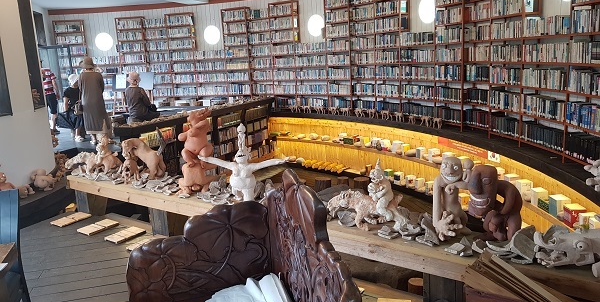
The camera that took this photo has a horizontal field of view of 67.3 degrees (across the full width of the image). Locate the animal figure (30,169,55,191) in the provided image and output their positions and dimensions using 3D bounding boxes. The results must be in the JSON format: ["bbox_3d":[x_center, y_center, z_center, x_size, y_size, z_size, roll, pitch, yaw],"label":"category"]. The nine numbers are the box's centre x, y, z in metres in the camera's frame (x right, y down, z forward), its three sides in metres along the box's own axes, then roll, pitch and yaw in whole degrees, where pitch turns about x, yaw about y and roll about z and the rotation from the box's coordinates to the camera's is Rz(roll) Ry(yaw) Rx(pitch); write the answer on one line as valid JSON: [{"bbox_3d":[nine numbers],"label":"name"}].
[{"bbox_3d":[-2.914,0.308,5.120,0.260,0.215,0.240,-13,15,-39],"label":"animal figure"}]

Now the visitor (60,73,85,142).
[{"bbox_3d":[-4.424,-0.847,8.729,0.440,1.320,0.400,-1,11,11],"label":"visitor"}]

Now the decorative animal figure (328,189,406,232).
[{"bbox_3d":[0.436,0.358,2.910,0.510,0.240,0.190,-2,12,5],"label":"decorative animal figure"}]

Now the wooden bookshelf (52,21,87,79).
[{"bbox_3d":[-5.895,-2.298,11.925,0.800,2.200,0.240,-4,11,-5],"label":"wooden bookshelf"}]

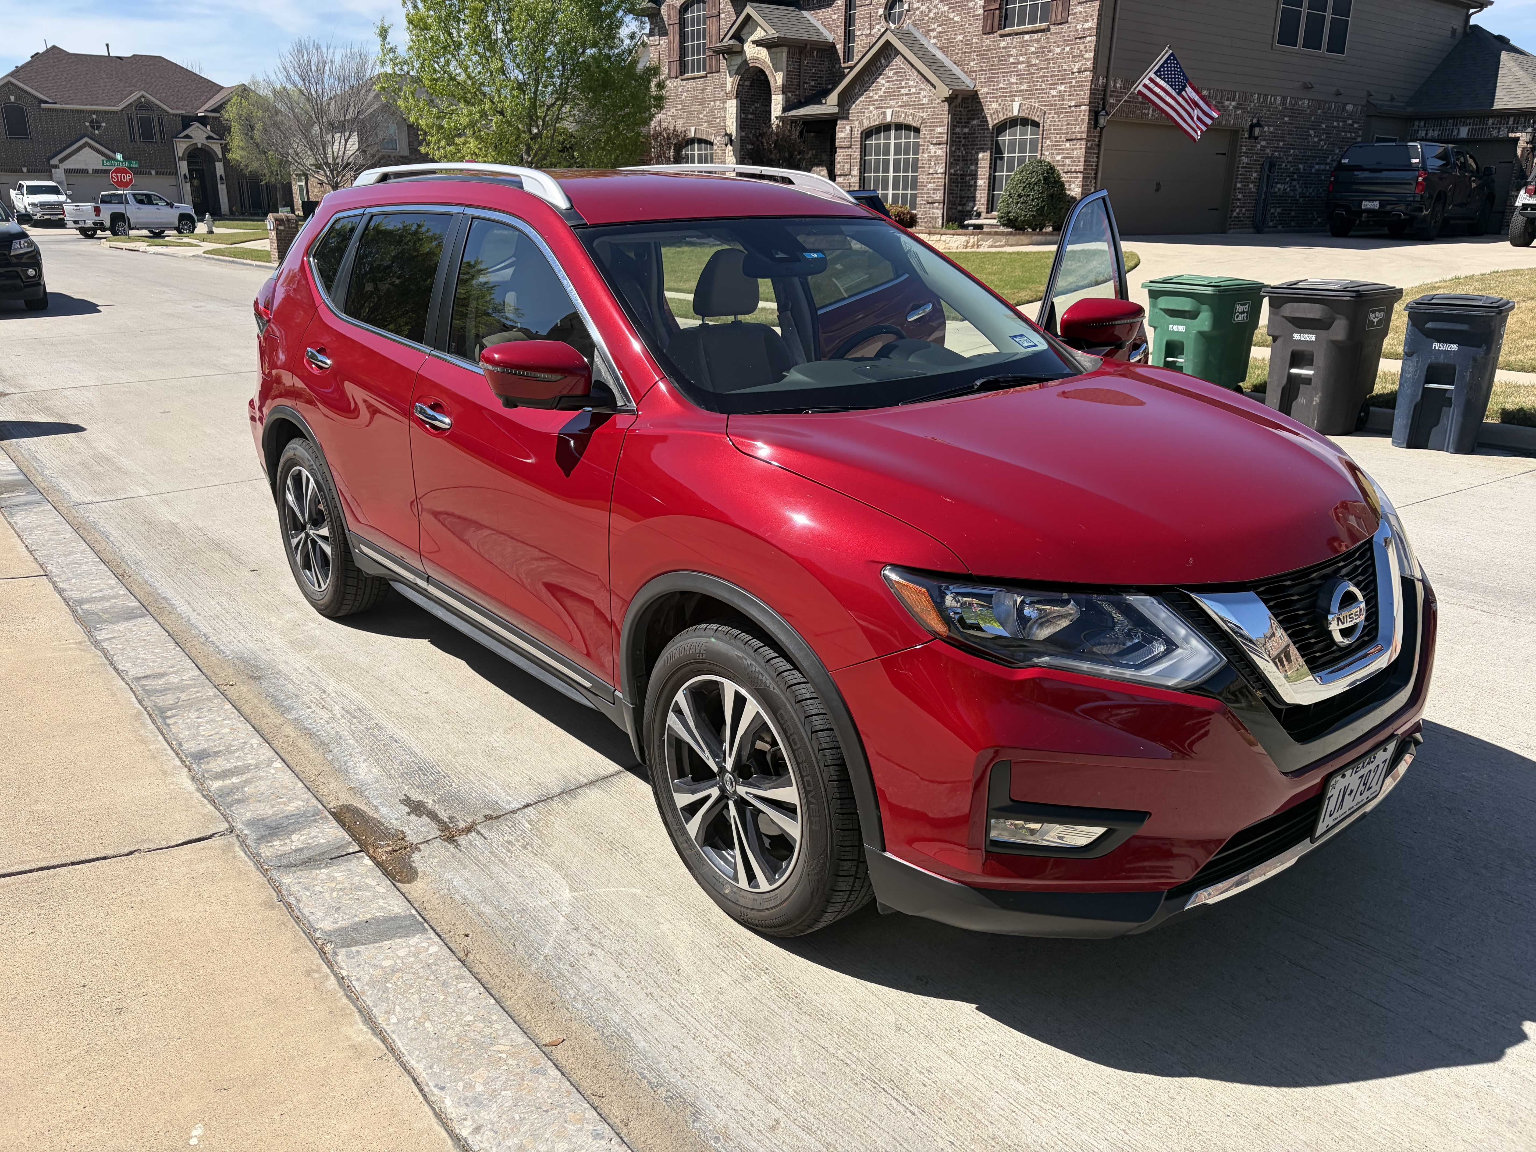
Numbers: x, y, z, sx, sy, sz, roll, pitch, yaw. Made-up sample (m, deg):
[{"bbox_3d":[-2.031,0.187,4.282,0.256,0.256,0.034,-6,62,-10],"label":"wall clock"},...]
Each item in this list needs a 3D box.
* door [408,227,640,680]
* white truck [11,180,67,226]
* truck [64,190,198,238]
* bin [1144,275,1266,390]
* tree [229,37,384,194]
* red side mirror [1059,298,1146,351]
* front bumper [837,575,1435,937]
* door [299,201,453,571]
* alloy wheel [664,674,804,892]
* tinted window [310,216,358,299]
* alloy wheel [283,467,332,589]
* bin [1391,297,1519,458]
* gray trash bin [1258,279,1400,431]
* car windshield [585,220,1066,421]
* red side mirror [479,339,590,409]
[{"bbox_3d":[-0.659,-0.393,3.180,0.270,1.170,1.160,-15,23,-37],"label":"door"},{"bbox_3d":[-34.401,-17.670,54.712,2.100,1.980,5.900,-13,22,-37],"label":"white truck"},{"bbox_3d":[-28.800,-16.450,52.400,2.060,1.950,5.900,6,19,16],"label":"truck"},{"bbox_3d":[3.770,-2.050,10.065,0.860,1.070,0.730,-14,23,-38],"label":"bin"},{"bbox_3d":[-18.088,-17.496,45.591,5.980,6.850,5.680,-6,19,-20],"label":"tree"},{"bbox_3d":[1.111,-0.827,3.795,0.260,0.175,0.170,10,21,29],"label":"red side mirror"},{"bbox_3d":[1.016,0.296,2.606,1.830,0.600,0.650,-14,23,-38],"label":"front bumper"},{"bbox_3d":[-1.337,-0.674,3.975,0.240,1.140,1.060,-14,23,-38],"label":"door"},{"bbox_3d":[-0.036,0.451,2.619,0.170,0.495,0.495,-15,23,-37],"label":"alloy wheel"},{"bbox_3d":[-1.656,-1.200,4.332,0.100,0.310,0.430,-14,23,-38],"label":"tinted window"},{"bbox_3d":[-1.744,-0.203,4.602,0.190,0.490,0.490,-14,23,-38],"label":"alloy wheel"},{"bbox_3d":[4.960,-1.485,8.420,0.600,1.040,0.770,14,22,37],"label":"bin"},{"bbox_3d":[4.270,-1.680,8.890,0.850,1.100,0.720,-15,24,-41],"label":"gray trash bin"},{"bbox_3d":[0.200,-0.776,3.272,1.380,0.150,0.860,-15,56,-37],"label":"car windshield"},{"bbox_3d":[-0.571,-0.495,2.850,0.245,0.165,0.185,-14,23,-38],"label":"red side mirror"}]

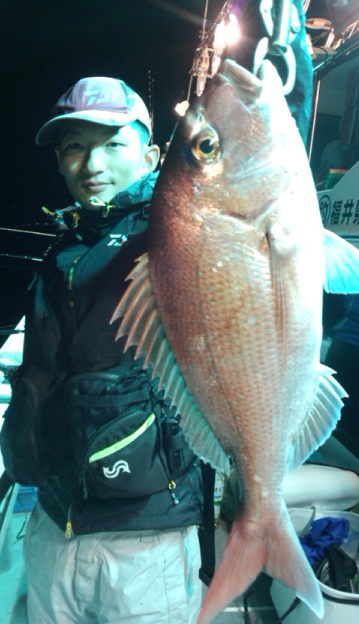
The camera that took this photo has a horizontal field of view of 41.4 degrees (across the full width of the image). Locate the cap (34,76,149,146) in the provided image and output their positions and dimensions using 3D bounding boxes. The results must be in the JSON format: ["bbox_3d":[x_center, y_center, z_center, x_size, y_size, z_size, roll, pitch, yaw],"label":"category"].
[{"bbox_3d":[-0.150,-0.357,0.850,0.180,0.140,0.265,1,12,5],"label":"cap"}]

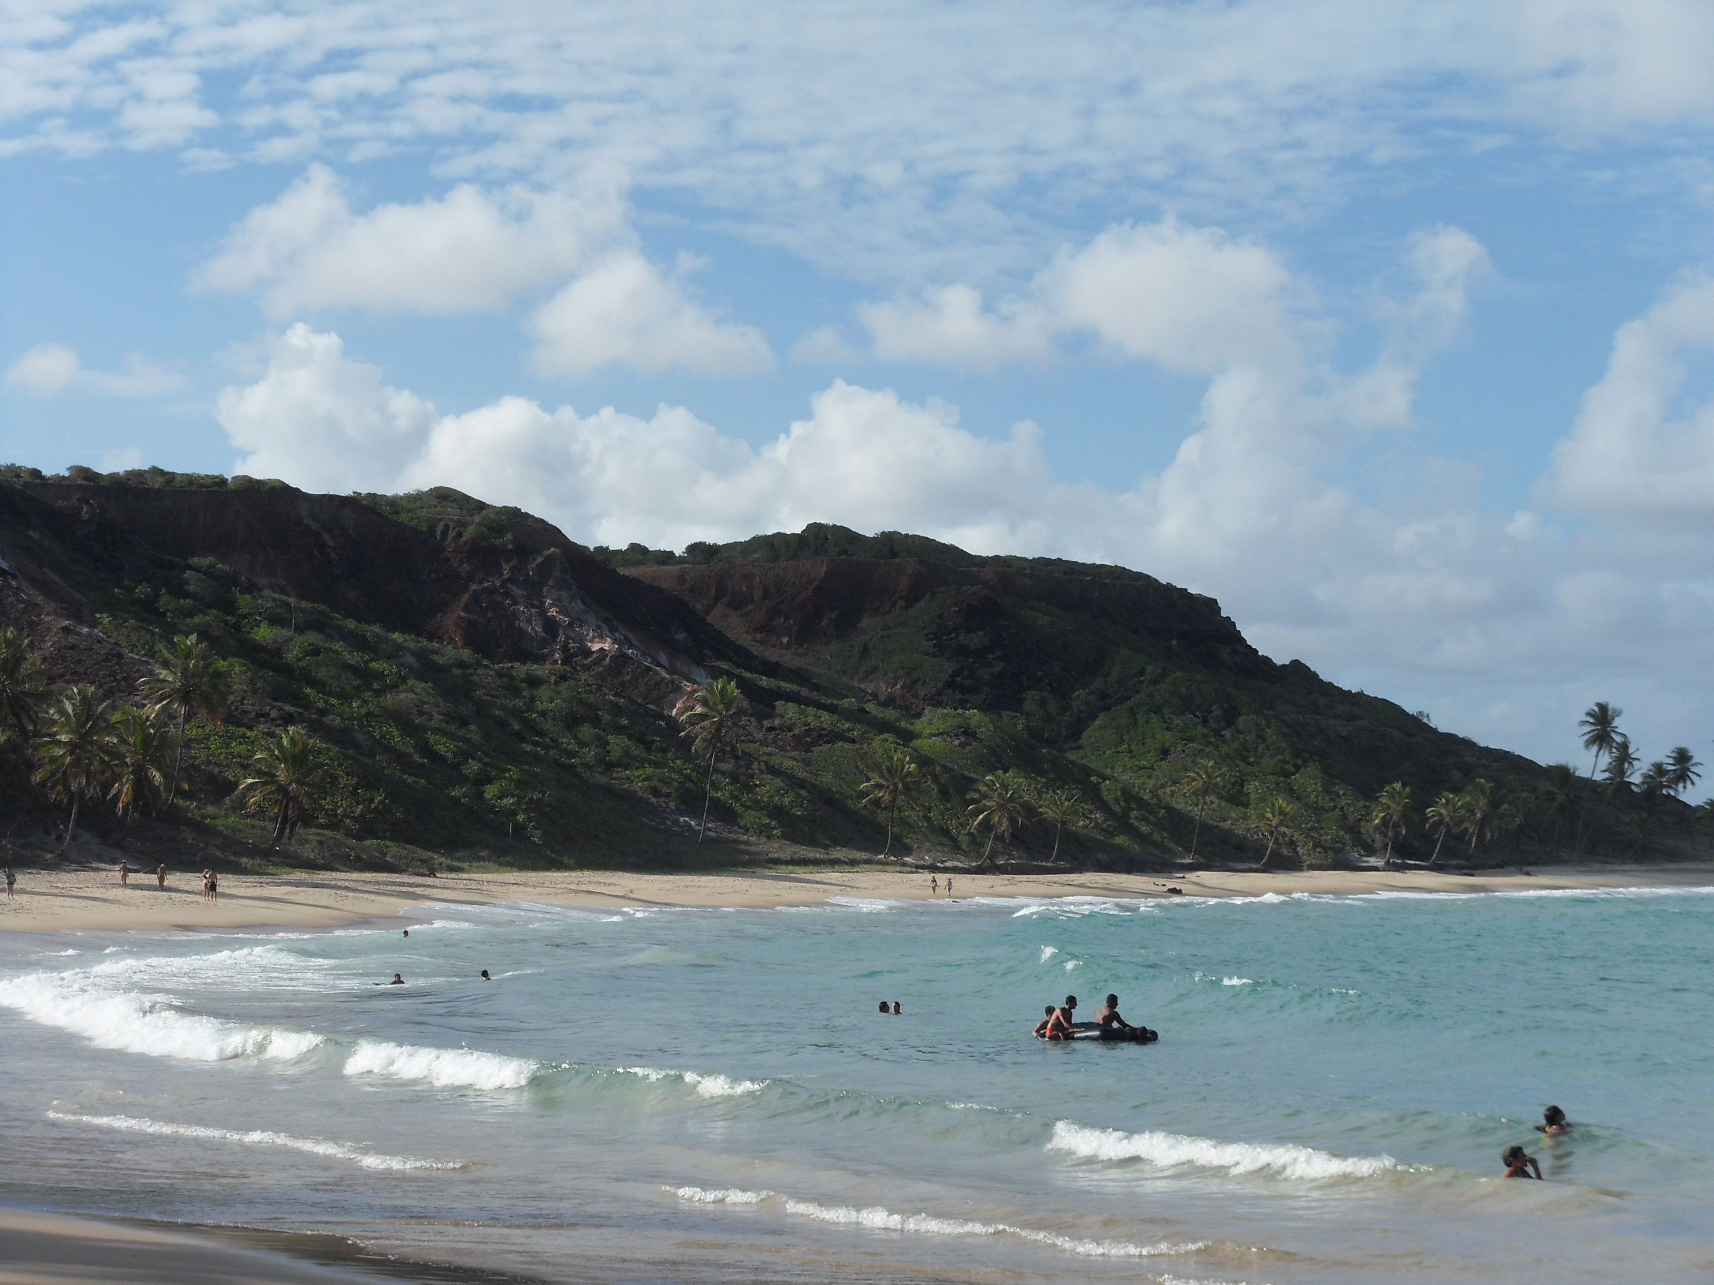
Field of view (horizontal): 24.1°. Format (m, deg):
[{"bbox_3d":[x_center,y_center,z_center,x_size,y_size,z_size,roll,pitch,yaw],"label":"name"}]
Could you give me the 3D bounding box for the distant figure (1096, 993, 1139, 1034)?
[{"bbox_3d":[4.458,6.427,69.000,0.650,0.820,0.480,3,-4,-40],"label":"distant figure"}]

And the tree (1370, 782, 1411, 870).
[{"bbox_3d":[67.191,22.931,505.000,5.395,10.960,5.234,0,-3,0],"label":"tree"}]

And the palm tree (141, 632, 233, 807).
[{"bbox_3d":[-54.472,6.402,325.000,7.490,14.000,7.490,0,-3,0],"label":"palm tree"}]

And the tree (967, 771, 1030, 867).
[{"bbox_3d":[14.794,18.440,420.000,6.731,10.096,6.529,0,-3,0],"label":"tree"}]

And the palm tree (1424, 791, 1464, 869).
[{"bbox_3d":[75.399,23.987,515.000,5.158,9.973,5.004,0,-3,0],"label":"palm tree"}]

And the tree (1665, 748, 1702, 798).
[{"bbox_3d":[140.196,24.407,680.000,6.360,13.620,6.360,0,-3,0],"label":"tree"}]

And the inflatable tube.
[{"bbox_3d":[3.944,6.435,66.000,2.010,0.280,1.600,0,-3,0],"label":"inflatable tube"}]

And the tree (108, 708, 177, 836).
[{"bbox_3d":[-53.081,9.800,298.000,5.170,9.950,5.170,0,-3,0],"label":"tree"}]

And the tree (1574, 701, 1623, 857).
[{"bbox_3d":[105.337,19.412,570.000,6.851,22.266,6.646,0,-3,0],"label":"tree"}]

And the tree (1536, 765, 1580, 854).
[{"bbox_3d":[108.471,25.876,620.000,6.830,13.870,6.830,0,-3,0],"label":"tree"}]

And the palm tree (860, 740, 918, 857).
[{"bbox_3d":[3.406,16.602,425.000,6.100,12.350,6.100,0,-3,0],"label":"palm tree"}]

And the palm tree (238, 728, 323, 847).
[{"bbox_3d":[-39.573,9.962,275.000,5.784,8.263,5.611,0,-3,0],"label":"palm tree"}]

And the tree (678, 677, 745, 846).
[{"bbox_3d":[-14.201,11.648,392.000,6.540,16.620,6.540,0,-3,0],"label":"tree"}]

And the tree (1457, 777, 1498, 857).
[{"bbox_3d":[89.757,25.368,580.000,6.200,11.430,6.200,0,-3,0],"label":"tree"}]

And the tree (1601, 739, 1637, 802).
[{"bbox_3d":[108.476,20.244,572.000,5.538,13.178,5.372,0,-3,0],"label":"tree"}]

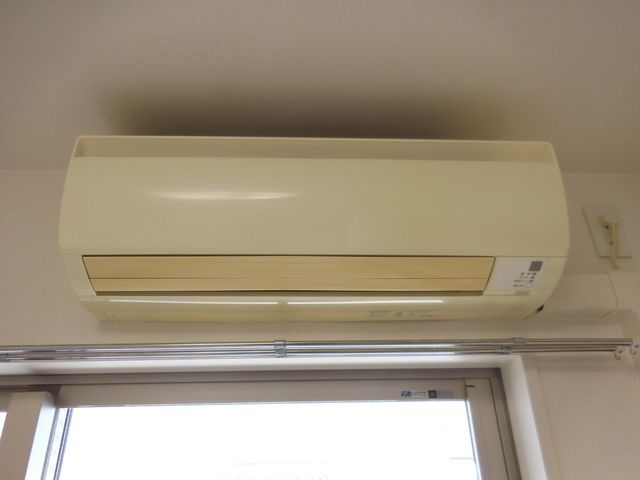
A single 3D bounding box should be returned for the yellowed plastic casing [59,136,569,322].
[{"bbox_3d":[-0.001,-0.014,0.819,0.795,0.254,0.219,0,-27,-3],"label":"yellowed plastic casing"}]

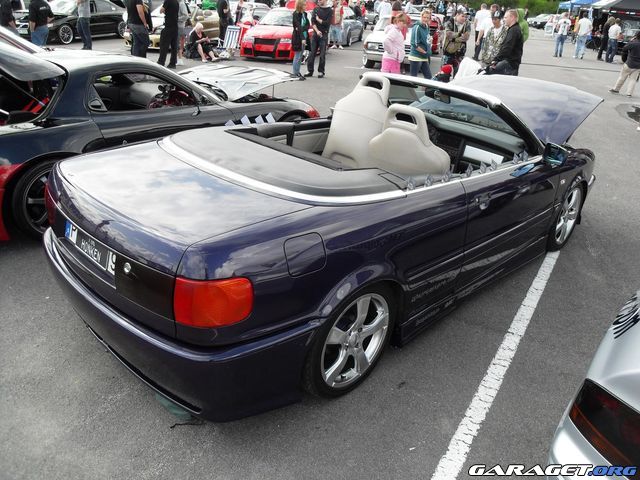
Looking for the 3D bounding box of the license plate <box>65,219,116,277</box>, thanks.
[{"bbox_3d":[-0.997,0.021,2.234,0.020,0.110,0.520,-20,34,-41],"label":"license plate"}]

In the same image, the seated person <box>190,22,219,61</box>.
[{"bbox_3d":[-3.385,-5.818,15.174,0.800,0.930,0.500,13,27,23],"label":"seated person"}]

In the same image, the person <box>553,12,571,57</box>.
[{"bbox_3d":[10.518,-8.945,22.501,0.520,1.780,0.340,10,26,16],"label":"person"}]

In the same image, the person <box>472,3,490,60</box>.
[{"bbox_3d":[5.848,-7.574,18.805,0.520,1.810,0.360,-3,25,-11],"label":"person"}]

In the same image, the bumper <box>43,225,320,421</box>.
[{"bbox_3d":[-0.838,0.296,2.558,0.650,0.390,1.690,-20,34,-41],"label":"bumper"}]

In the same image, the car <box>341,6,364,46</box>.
[{"bbox_3d":[0.712,-9.121,21.906,1.750,1.420,4.300,8,25,13],"label":"car"}]

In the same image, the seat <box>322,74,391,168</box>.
[{"bbox_3d":[0.334,-0.692,3.924,0.700,1.070,0.520,-20,34,-41],"label":"seat"}]

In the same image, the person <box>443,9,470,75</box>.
[{"bbox_3d":[2.650,-3.674,10.392,0.580,1.760,0.420,-14,29,-31],"label":"person"}]

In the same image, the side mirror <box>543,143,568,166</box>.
[{"bbox_3d":[1.550,-0.563,3.408,0.100,0.122,0.165,-21,33,-40],"label":"side mirror"}]

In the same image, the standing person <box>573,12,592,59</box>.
[{"bbox_3d":[11.009,-8.639,21.794,0.520,1.790,0.420,9,25,14],"label":"standing person"}]

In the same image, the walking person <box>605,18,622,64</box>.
[{"bbox_3d":[12.026,-8.154,21.179,0.340,1.700,0.480,-8,27,-23],"label":"walking person"}]

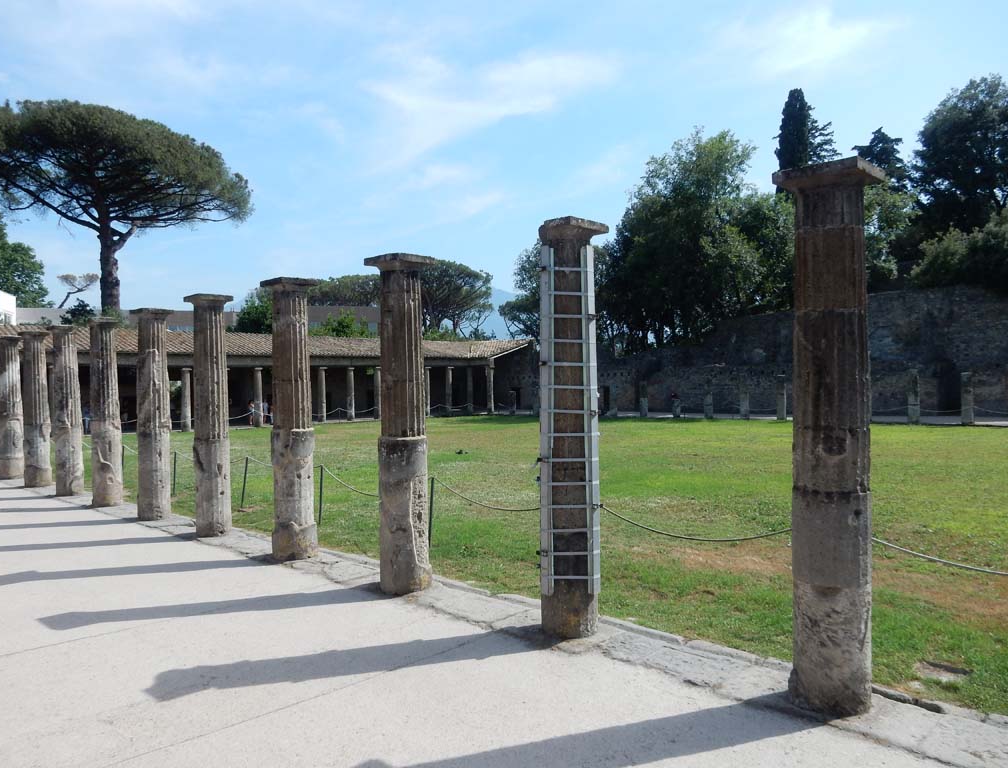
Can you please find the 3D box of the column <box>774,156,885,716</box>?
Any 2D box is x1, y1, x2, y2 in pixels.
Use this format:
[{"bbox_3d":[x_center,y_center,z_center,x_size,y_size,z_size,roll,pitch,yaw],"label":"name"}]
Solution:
[{"bbox_3d":[2.373,0.397,5.368,0.608,3.850,0.608,0,1,43],"label":"column"}]

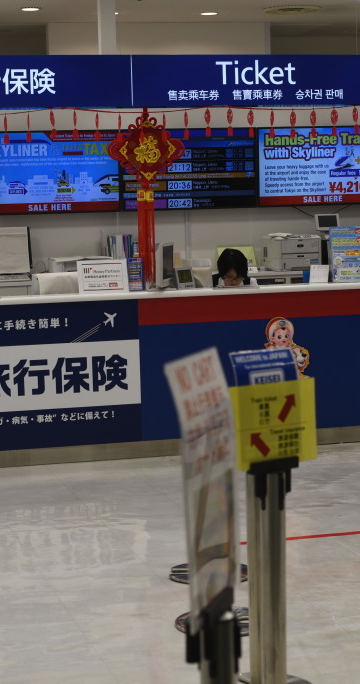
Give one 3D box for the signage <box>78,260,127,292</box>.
[{"bbox_3d":[-0.457,-0.385,8.411,0.297,0.203,0.040,-3,-8,-14],"label":"signage"}]

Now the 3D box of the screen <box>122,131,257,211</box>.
[{"bbox_3d":[0.070,-1.270,10.473,1.036,0.596,0.080,-3,6,-14],"label":"screen"}]

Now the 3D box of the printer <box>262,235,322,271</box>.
[{"bbox_3d":[0.826,-0.656,10.572,0.348,0.237,0.380,-3,6,-14],"label":"printer"}]

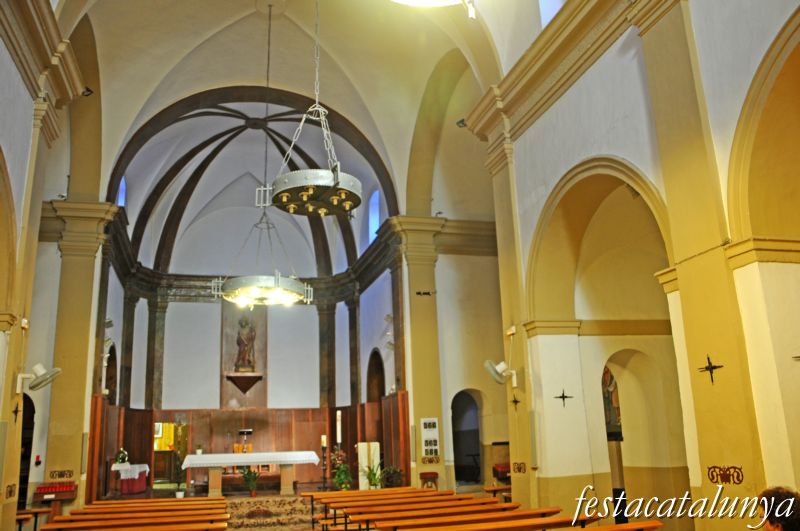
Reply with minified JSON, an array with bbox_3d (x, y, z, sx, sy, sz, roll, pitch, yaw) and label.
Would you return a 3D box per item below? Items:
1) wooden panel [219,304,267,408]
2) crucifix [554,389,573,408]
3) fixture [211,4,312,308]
[{"bbox_3d":[-4.397,2.575,18.896,1.250,2.950,0.120,2,-15,-16],"label":"wooden panel"},{"bbox_3d":[2.213,1.800,9.031,0.260,0.280,0.050,2,-15,-16],"label":"crucifix"},{"bbox_3d":[-2.484,-2.151,12.121,1.650,5.900,1.650,2,-15,-16],"label":"fixture"}]

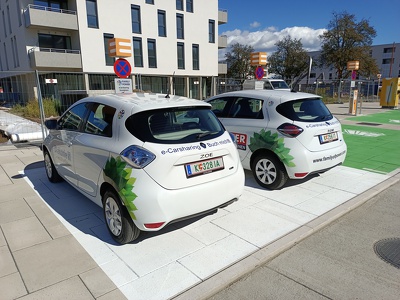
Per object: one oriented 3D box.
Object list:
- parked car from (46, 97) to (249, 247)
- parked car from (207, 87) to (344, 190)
[{"bbox_3d":[-1.171,-0.115,4.516,1.770,1.560,4.070,-11,16,-38],"label":"parked car"},{"bbox_3d":[0.860,-0.489,6.074,1.770,1.560,4.070,-10,16,-37],"label":"parked car"}]

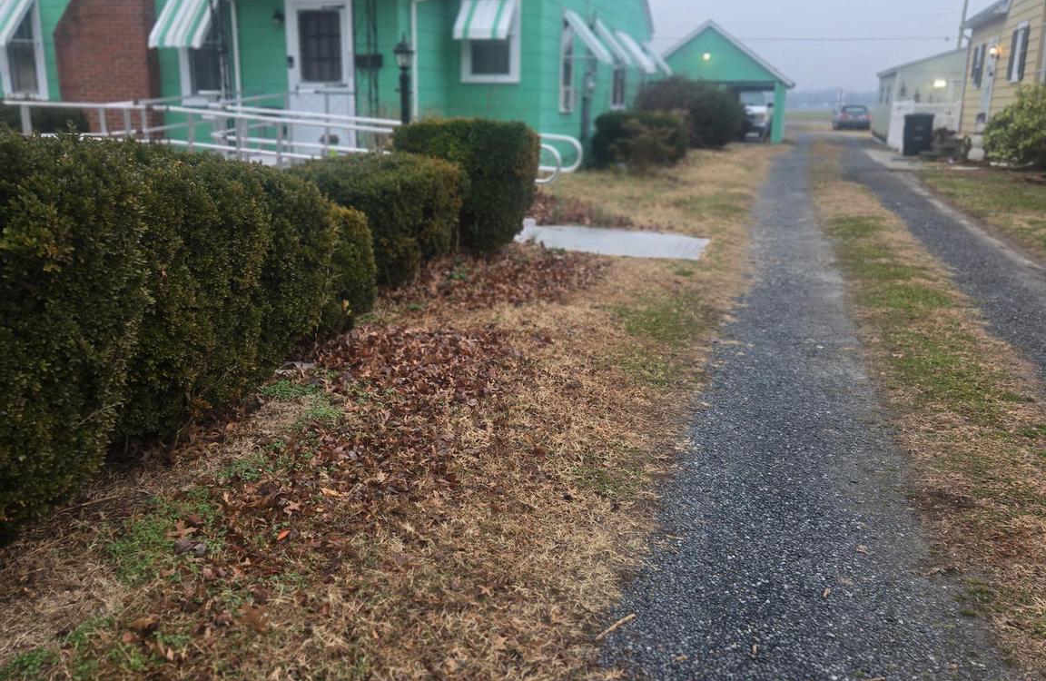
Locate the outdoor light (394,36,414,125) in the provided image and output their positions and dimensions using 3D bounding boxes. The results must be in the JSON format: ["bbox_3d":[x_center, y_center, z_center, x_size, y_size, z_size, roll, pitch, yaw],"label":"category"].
[{"bbox_3d":[-1.100,-1.941,8.725,0.210,1.821,0.210,5,15,16],"label":"outdoor light"}]

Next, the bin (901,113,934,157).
[{"bbox_3d":[10.700,-5.524,24.984,0.690,1.100,0.800,5,15,16],"label":"bin"}]

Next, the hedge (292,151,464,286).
[{"bbox_3d":[-1.014,-0.987,7.150,1.130,0.820,1.200,5,15,16],"label":"hedge"}]

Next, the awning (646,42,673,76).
[{"bbox_3d":[3.246,-6.681,22.061,0.610,0.730,1.100,5,15,16],"label":"awning"}]

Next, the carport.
[{"bbox_3d":[7.452,-9.925,35.933,6.120,4.196,6.400,5,15,16],"label":"carport"}]

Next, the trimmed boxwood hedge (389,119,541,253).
[{"bbox_3d":[-0.506,-1.427,8.334,1.110,1.040,1.000,5,15,16],"label":"trimmed boxwood hedge"}]

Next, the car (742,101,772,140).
[{"bbox_3d":[8.867,-8.841,36.507,1.920,1.850,5.000,5,15,16],"label":"car"}]

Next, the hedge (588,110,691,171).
[{"bbox_3d":[2.311,-3.945,18.082,1.450,1.080,1.900,5,15,16],"label":"hedge"}]

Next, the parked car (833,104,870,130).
[{"bbox_3d":[19.347,-13.164,54.629,1.720,1.450,4.400,4,15,11],"label":"parked car"}]

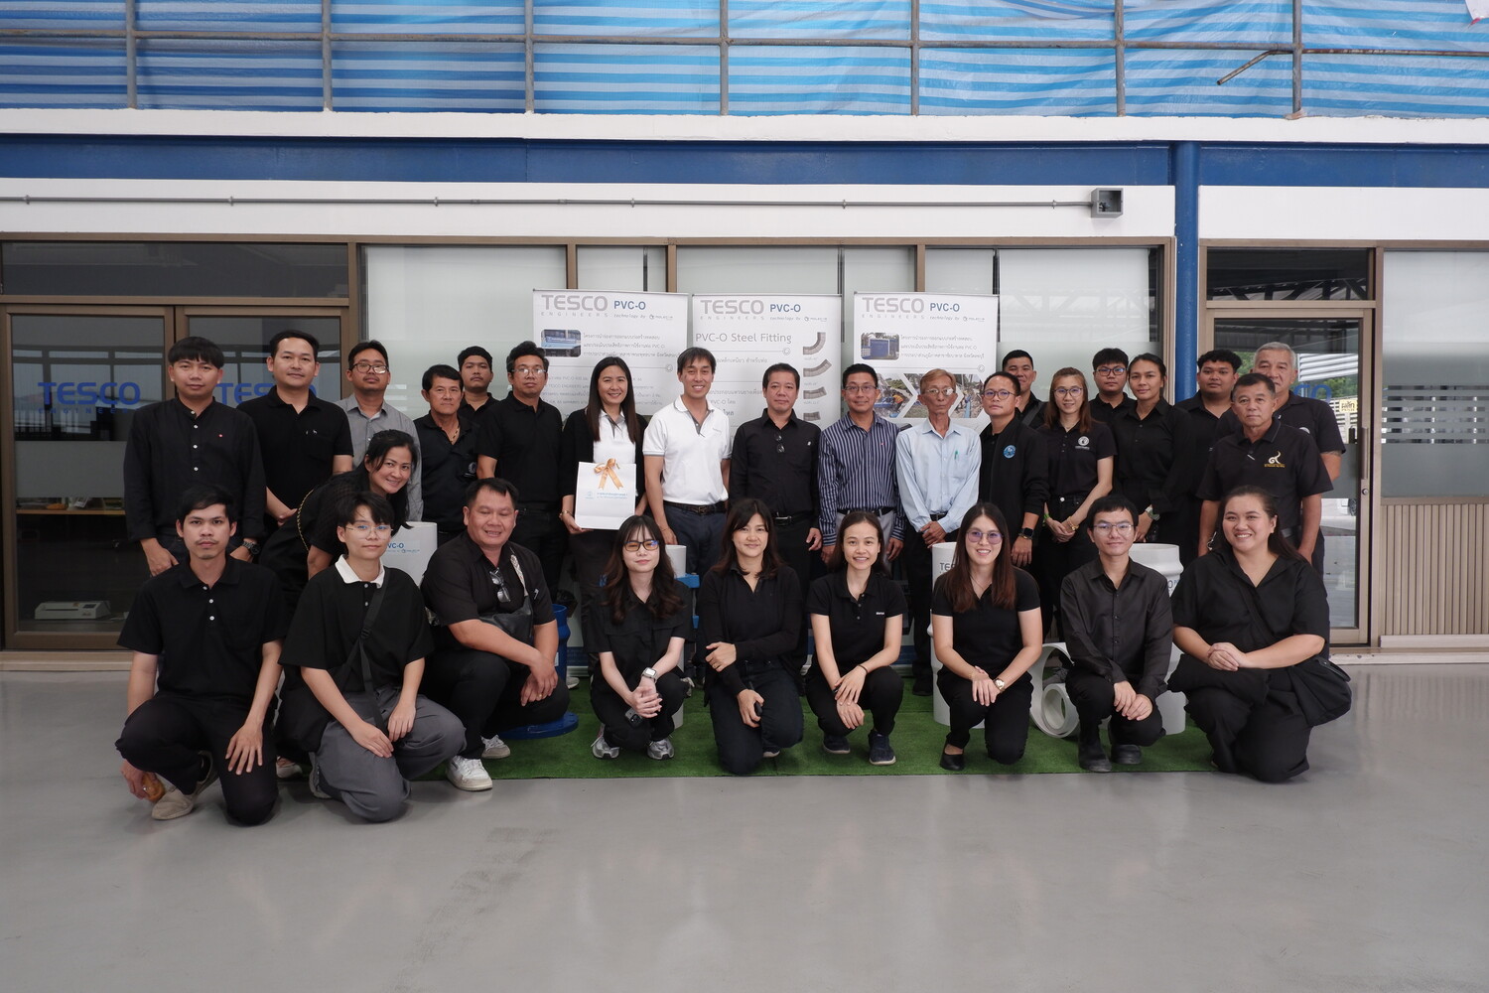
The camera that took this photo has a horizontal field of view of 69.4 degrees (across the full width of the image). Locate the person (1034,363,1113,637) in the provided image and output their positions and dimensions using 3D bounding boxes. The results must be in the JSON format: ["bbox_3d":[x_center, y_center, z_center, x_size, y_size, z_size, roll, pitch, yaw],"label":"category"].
[{"bbox_3d":[1.595,0.188,5.220,0.430,1.630,0.280,0,1,16],"label":"person"}]

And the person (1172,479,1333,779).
[{"bbox_3d":[1.952,0.483,4.163,0.640,1.050,0.680,0,1,13],"label":"person"}]

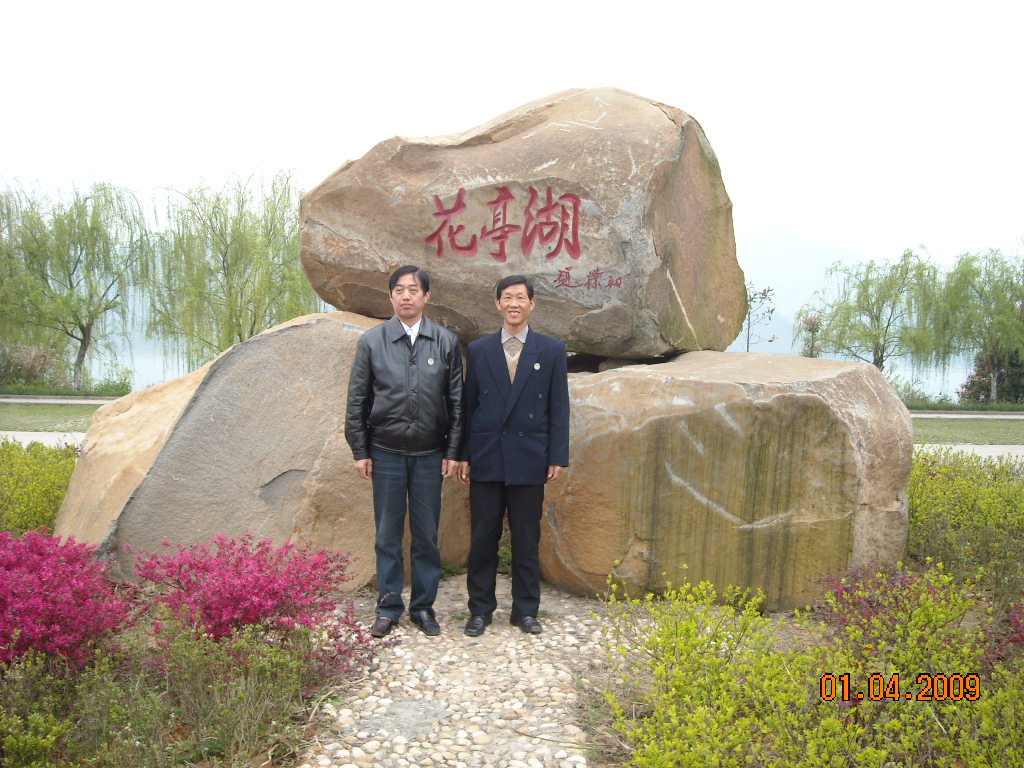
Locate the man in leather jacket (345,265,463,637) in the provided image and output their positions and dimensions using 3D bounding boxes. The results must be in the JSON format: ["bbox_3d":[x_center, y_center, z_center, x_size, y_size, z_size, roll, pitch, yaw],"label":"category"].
[{"bbox_3d":[-0.519,0.299,4.950,0.560,1.720,0.330,1,2,-2],"label":"man in leather jacket"}]

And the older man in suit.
[{"bbox_3d":[0.012,0.318,4.950,0.540,1.680,0.330,1,2,-1],"label":"older man in suit"}]

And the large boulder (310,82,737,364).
[{"bbox_3d":[0.071,-1.078,7.000,2.900,1.800,1.600,1,2,7],"label":"large boulder"}]

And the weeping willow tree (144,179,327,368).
[{"bbox_3d":[-7.342,-2.718,28.000,5.000,5.900,4.900,1,2,0],"label":"weeping willow tree"}]

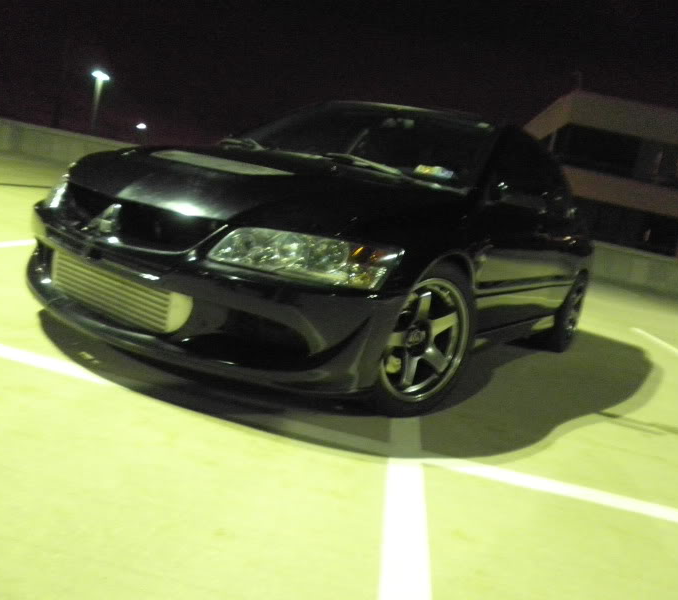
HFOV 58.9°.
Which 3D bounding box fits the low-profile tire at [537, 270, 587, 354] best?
[{"bbox_3d":[1.714,0.070,4.644,0.230,0.630,0.630,17,11,31],"label":"low-profile tire"}]

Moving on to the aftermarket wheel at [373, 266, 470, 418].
[{"bbox_3d":[0.272,0.143,2.414,0.630,0.630,0.230,4,12,-40],"label":"aftermarket wheel"}]

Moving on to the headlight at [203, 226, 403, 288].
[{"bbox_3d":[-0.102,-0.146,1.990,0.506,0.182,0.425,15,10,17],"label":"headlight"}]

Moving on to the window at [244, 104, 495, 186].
[{"bbox_3d":[0.155,-0.877,3.204,1.417,0.142,0.769,17,44,31],"label":"window"}]

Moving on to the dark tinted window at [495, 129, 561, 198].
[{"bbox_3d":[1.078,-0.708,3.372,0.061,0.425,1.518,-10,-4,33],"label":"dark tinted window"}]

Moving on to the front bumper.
[{"bbox_3d":[-0.689,-0.055,2.282,1.771,0.425,0.607,17,11,31],"label":"front bumper"}]

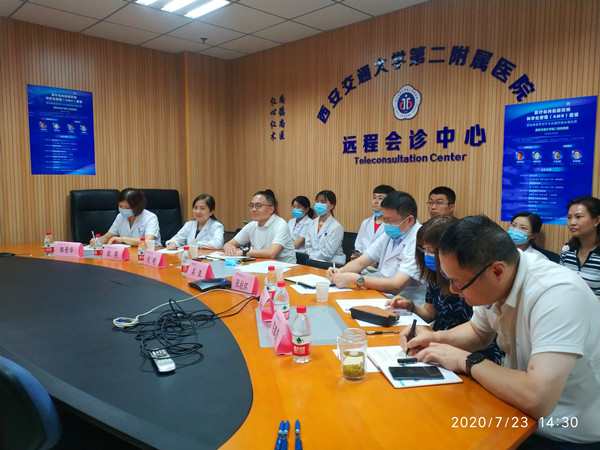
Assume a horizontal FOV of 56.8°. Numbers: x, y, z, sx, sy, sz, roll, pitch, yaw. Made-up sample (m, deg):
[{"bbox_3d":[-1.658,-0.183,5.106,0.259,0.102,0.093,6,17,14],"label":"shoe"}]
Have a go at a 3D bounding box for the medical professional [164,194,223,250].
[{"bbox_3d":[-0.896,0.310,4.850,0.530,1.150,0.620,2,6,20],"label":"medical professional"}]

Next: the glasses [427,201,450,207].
[{"bbox_3d":[1.005,-0.155,3.990,0.135,0.043,0.140,-3,5,-40],"label":"glasses"}]

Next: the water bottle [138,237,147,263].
[{"bbox_3d":[-1.145,0.188,4.032,0.061,0.183,0.061,0,5,0],"label":"water bottle"}]

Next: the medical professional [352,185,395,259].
[{"bbox_3d":[0.575,0.355,4.330,0.500,1.300,0.720,4,6,43],"label":"medical professional"}]

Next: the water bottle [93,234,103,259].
[{"bbox_3d":[-1.545,0.166,4.250,0.064,0.185,0.064,0,5,0],"label":"water bottle"}]

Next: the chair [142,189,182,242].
[{"bbox_3d":[-1.370,0.300,5.050,0.620,1.200,0.660,1,4,9],"label":"chair"}]

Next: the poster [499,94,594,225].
[{"bbox_3d":[1.685,-0.424,3.785,0.600,0.835,0.015,4,6,44],"label":"poster"}]

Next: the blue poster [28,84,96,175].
[{"bbox_3d":[-2.278,-0.892,5.320,0.030,0.830,0.600,5,8,44],"label":"blue poster"}]

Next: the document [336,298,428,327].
[{"bbox_3d":[0.367,0.403,2.575,0.295,0.005,0.490,0,5,-6],"label":"document"}]

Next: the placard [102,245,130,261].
[{"bbox_3d":[-1.430,0.216,4.320,0.220,0.097,0.075,3,5,30],"label":"placard"}]

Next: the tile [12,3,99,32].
[{"bbox_3d":[-2.138,-1.801,4.856,0.580,0.020,0.620,5,7,44],"label":"tile"}]

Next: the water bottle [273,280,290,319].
[{"bbox_3d":[-0.076,0.327,2.340,0.064,0.185,0.064,0,5,0],"label":"water bottle"}]

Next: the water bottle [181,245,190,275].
[{"bbox_3d":[-0.724,0.229,3.520,0.064,0.185,0.064,0,5,0],"label":"water bottle"}]

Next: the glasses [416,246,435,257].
[{"bbox_3d":[0.544,0.111,2.330,0.140,0.045,0.140,5,28,40],"label":"glasses"}]

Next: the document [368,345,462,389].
[{"bbox_3d":[0.350,0.459,1.800,0.212,0.014,0.355,-1,5,-11],"label":"document"}]

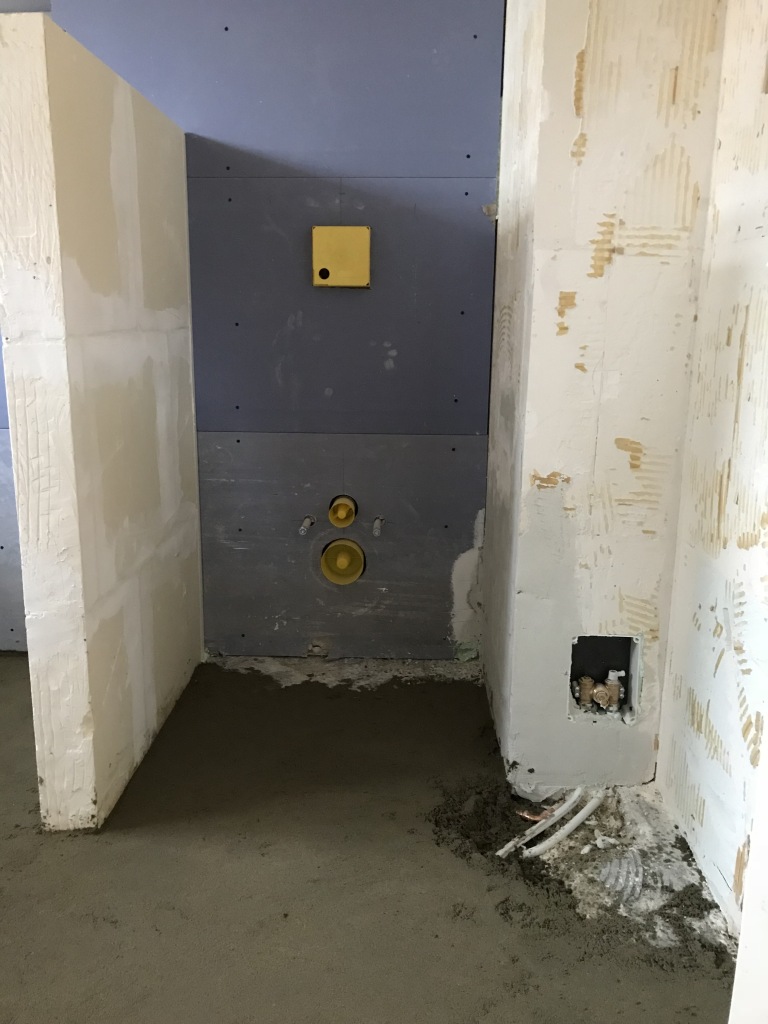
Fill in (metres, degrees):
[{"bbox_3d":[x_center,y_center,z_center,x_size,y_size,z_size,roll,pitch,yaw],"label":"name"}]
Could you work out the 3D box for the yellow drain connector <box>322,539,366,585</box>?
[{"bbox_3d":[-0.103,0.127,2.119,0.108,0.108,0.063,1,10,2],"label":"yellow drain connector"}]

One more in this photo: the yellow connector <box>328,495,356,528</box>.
[{"bbox_3d":[-0.100,0.001,2.070,0.064,0.064,0.095,1,10,2],"label":"yellow connector"}]

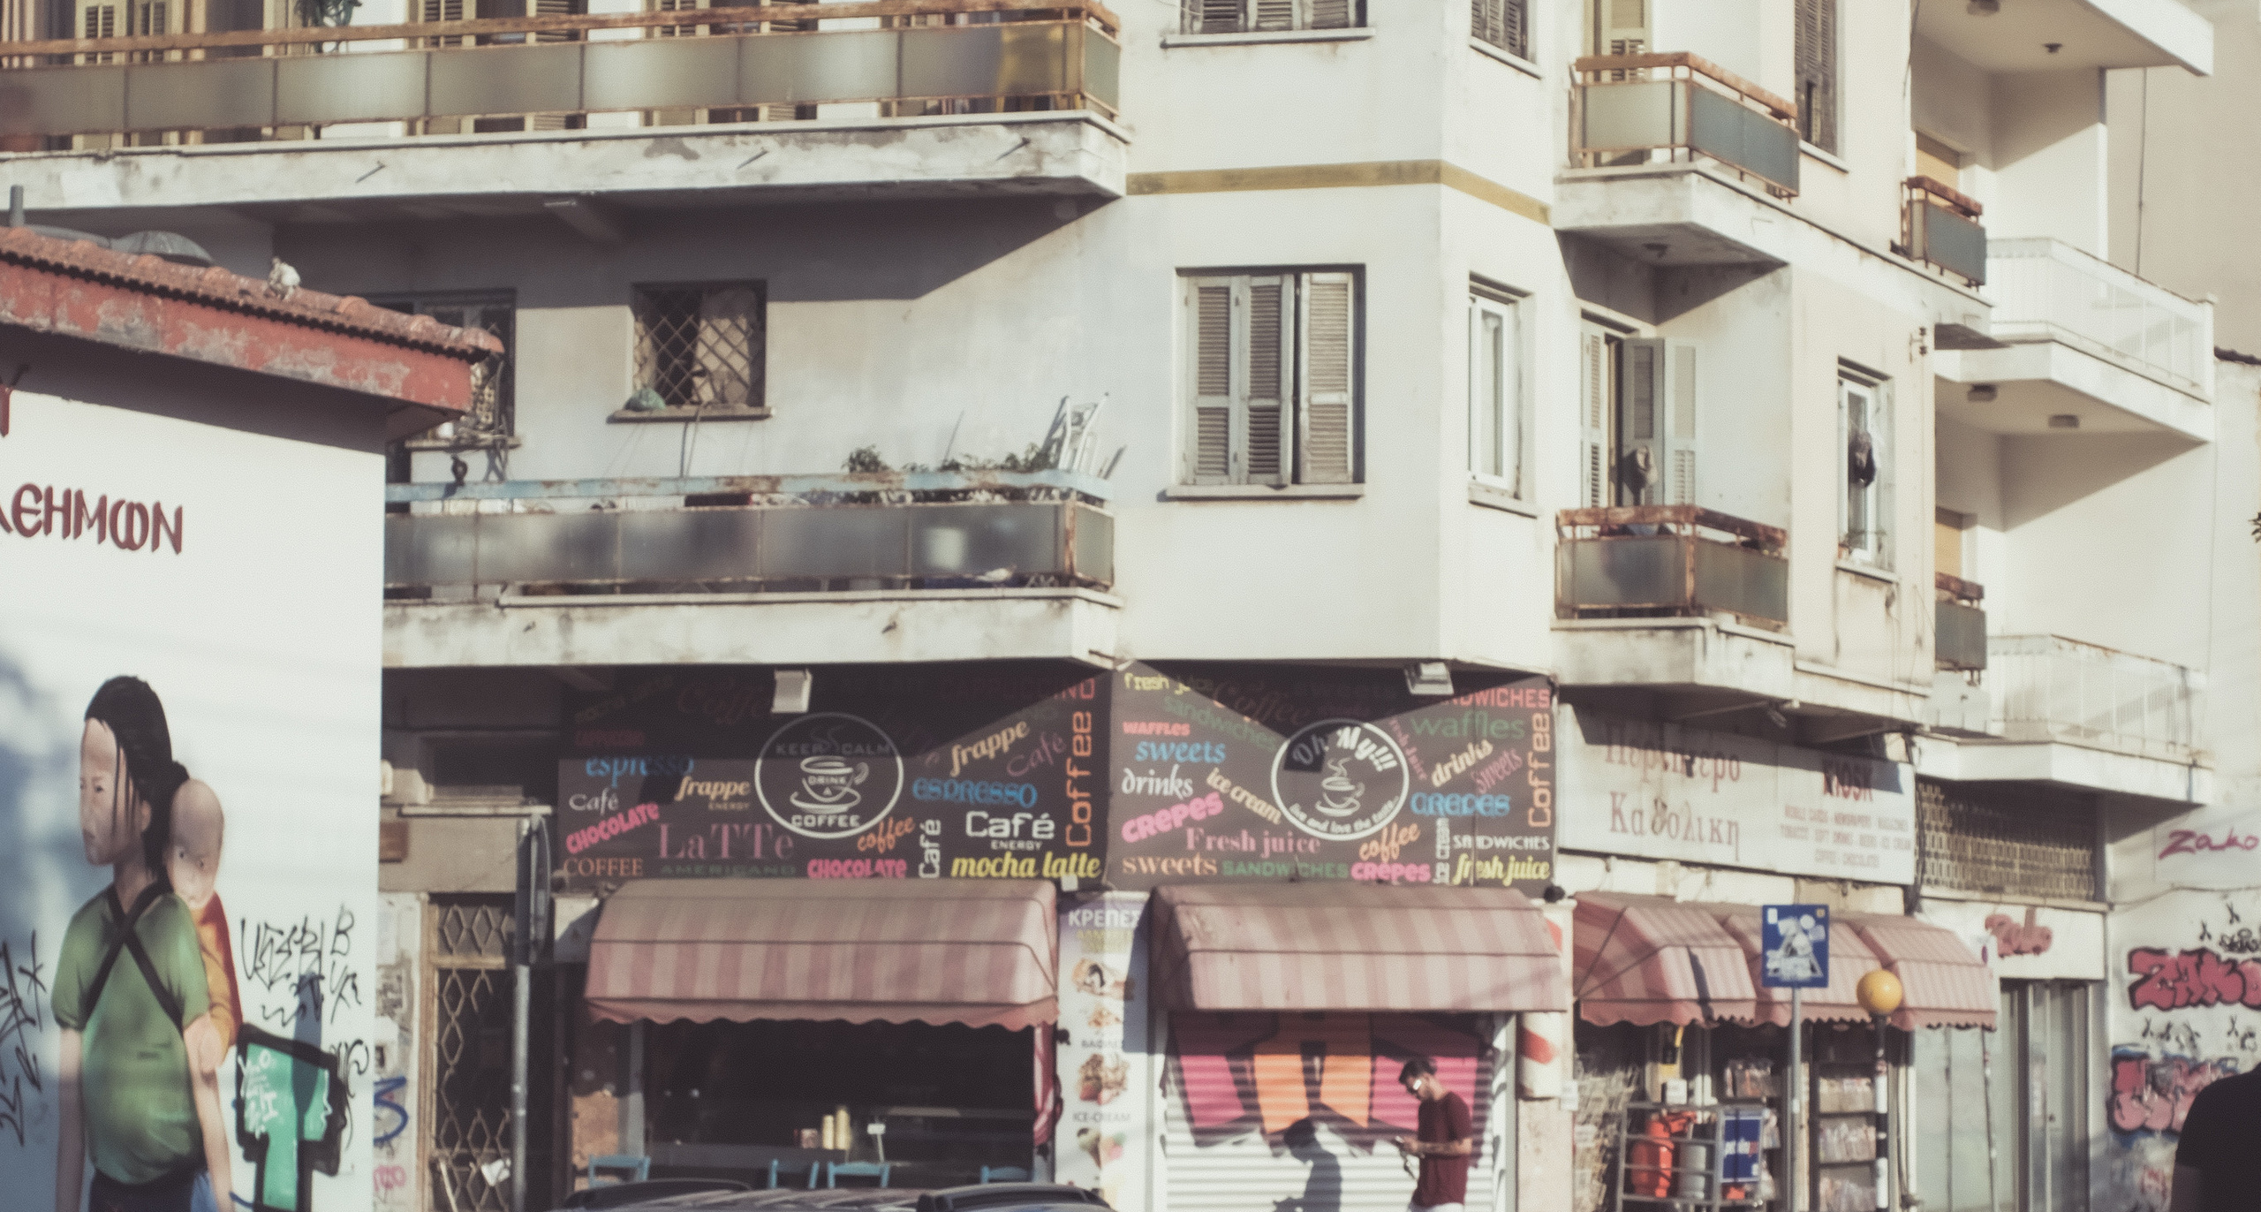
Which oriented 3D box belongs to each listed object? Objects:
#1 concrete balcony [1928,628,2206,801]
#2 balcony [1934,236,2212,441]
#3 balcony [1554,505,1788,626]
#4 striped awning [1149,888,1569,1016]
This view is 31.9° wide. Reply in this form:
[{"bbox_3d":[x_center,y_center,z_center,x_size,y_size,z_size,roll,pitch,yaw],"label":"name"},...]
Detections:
[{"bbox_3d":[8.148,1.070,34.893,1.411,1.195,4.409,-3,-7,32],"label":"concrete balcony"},{"bbox_3d":[7.538,-2.142,33.052,1.660,1.196,4.176,-3,-7,33],"label":"balcony"},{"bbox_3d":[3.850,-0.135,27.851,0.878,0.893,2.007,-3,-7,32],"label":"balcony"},{"bbox_3d":[1.483,2.184,25.173,2.594,0.784,0.580,3,-6,-20],"label":"striped awning"}]

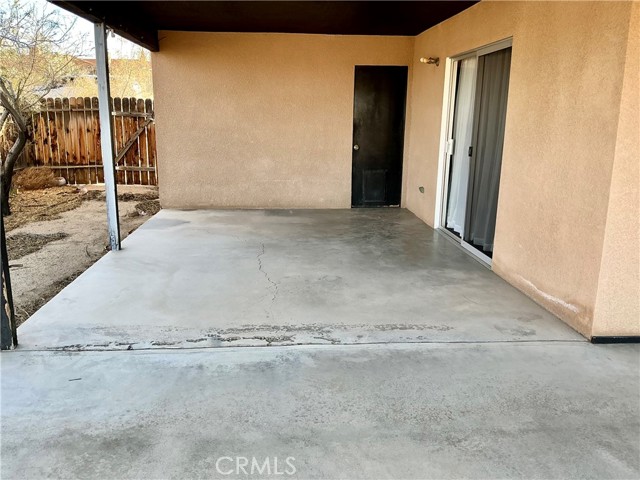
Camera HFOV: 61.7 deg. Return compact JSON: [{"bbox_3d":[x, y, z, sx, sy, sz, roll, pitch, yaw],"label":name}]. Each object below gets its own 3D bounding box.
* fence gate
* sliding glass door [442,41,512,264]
[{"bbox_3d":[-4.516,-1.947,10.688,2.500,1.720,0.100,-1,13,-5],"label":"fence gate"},{"bbox_3d":[1.597,-0.926,5.639,0.100,2.030,1.797,-1,13,-5],"label":"sliding glass door"}]

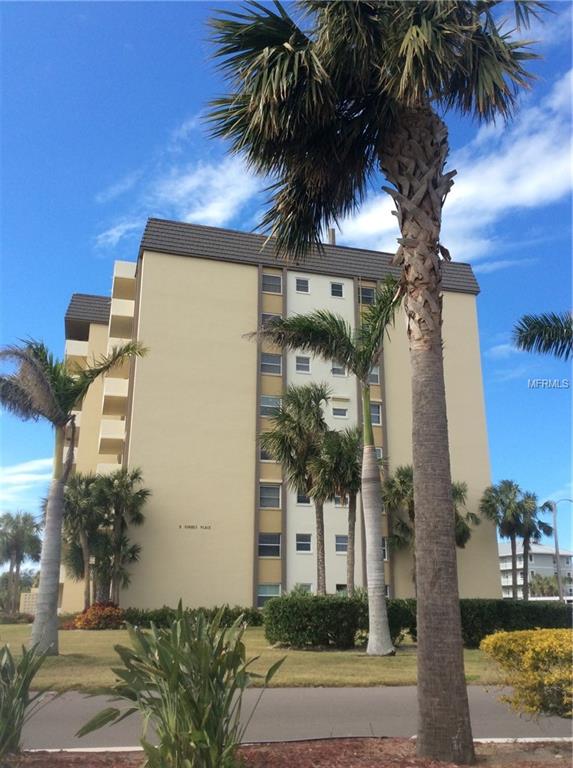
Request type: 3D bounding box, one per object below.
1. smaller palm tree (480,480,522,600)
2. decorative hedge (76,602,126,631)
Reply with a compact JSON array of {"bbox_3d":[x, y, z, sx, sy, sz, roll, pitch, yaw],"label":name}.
[{"bbox_3d":[12.485,9.551,40.033,2.648,8.146,2.648,0,-18,0],"label":"smaller palm tree"},{"bbox_3d":[-8.653,10.740,32.781,2.128,1.209,2.100,0,-18,0],"label":"decorative hedge"}]

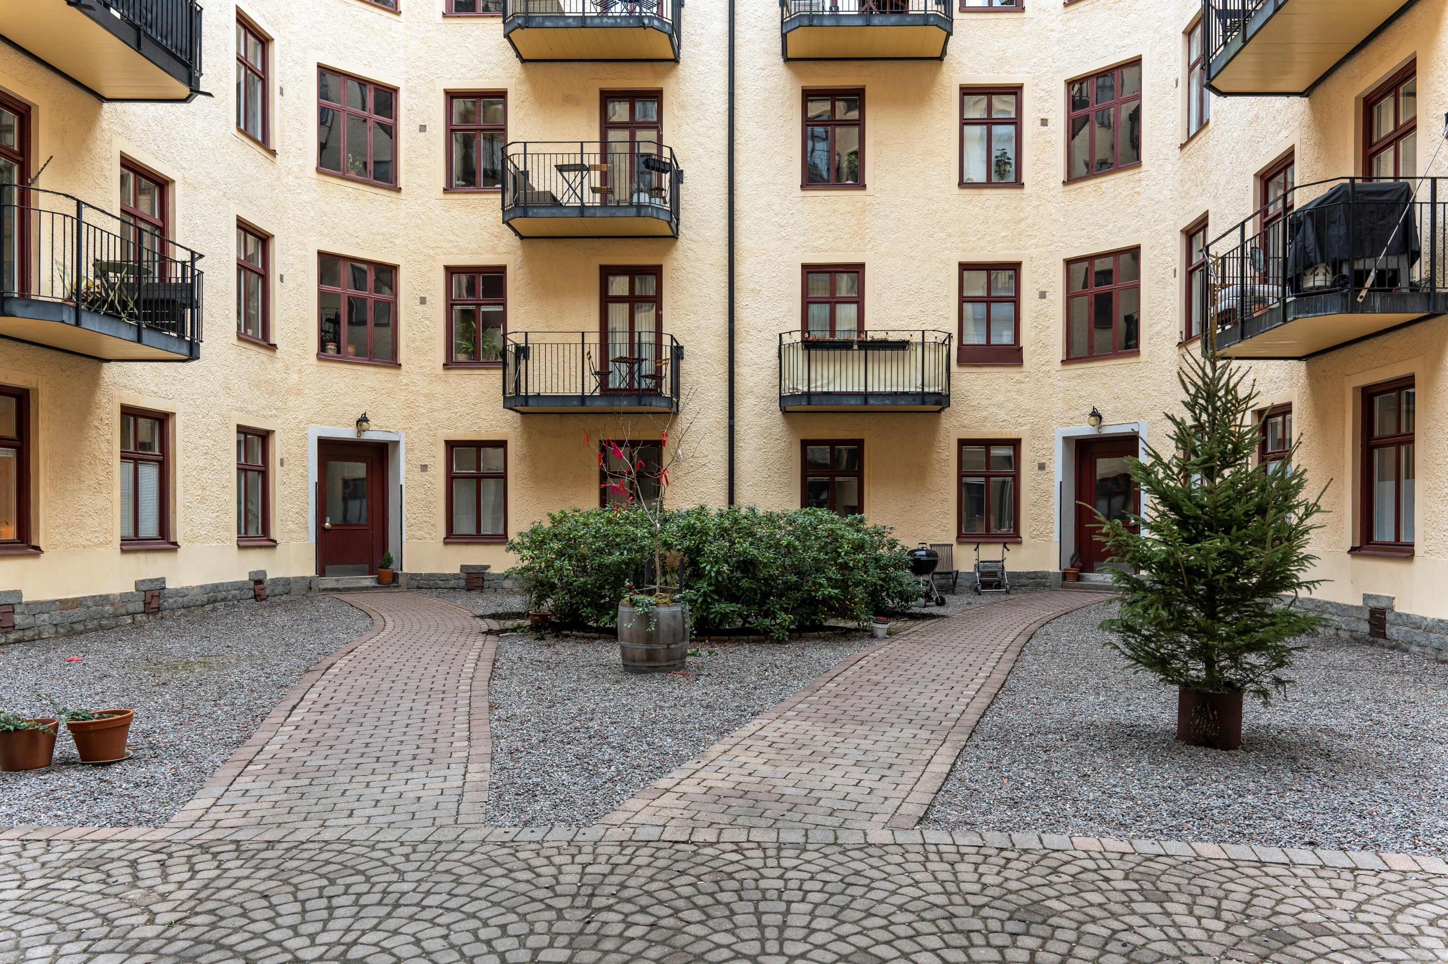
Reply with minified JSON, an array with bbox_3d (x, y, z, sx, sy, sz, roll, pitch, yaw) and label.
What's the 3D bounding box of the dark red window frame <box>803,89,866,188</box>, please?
[{"bbox_3d":[2.053,-6.417,18.052,1.164,1.894,0.170,0,-1,1],"label":"dark red window frame"}]

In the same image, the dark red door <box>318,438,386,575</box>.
[{"bbox_3d":[-6.800,0.470,17.650,1.300,2.450,0.140,1,-1,-37],"label":"dark red door"}]

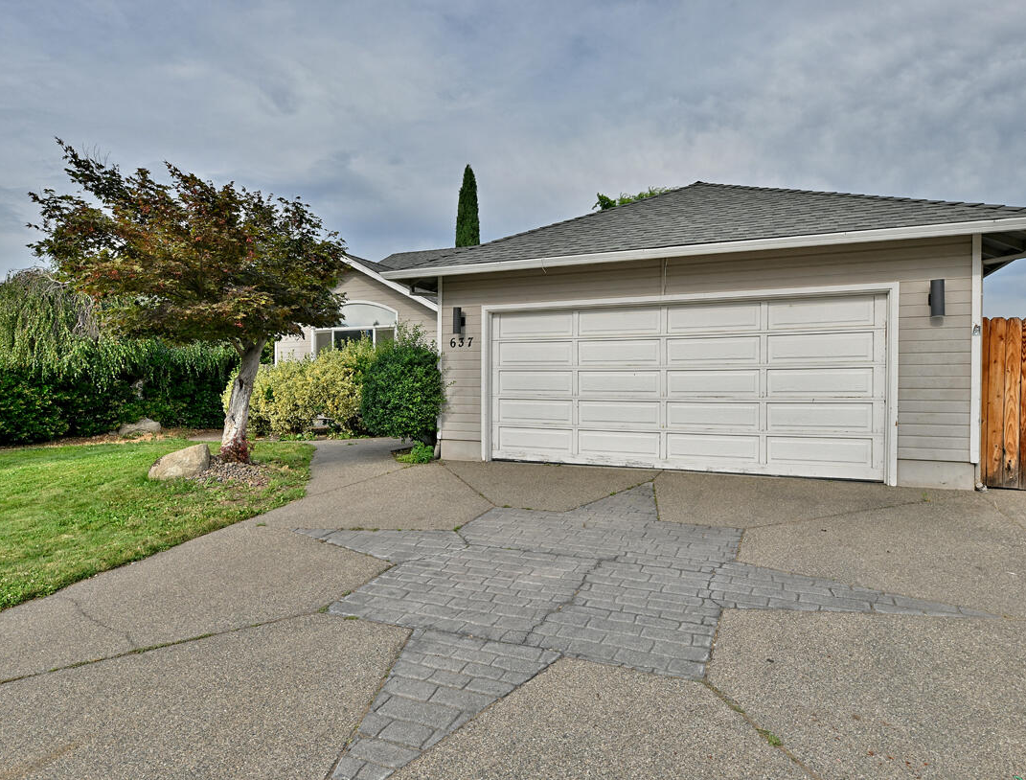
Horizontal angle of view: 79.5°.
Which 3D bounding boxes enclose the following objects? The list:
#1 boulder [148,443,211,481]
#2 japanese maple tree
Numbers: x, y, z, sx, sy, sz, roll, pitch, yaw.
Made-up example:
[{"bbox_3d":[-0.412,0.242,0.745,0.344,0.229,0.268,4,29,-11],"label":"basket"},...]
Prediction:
[{"bbox_3d":[-3.920,0.840,7.270,0.680,0.430,0.500,-1,1,-24],"label":"boulder"},{"bbox_3d":[-4.200,-1.130,8.300,3.850,4.250,3.400,0,1,-21],"label":"japanese maple tree"}]

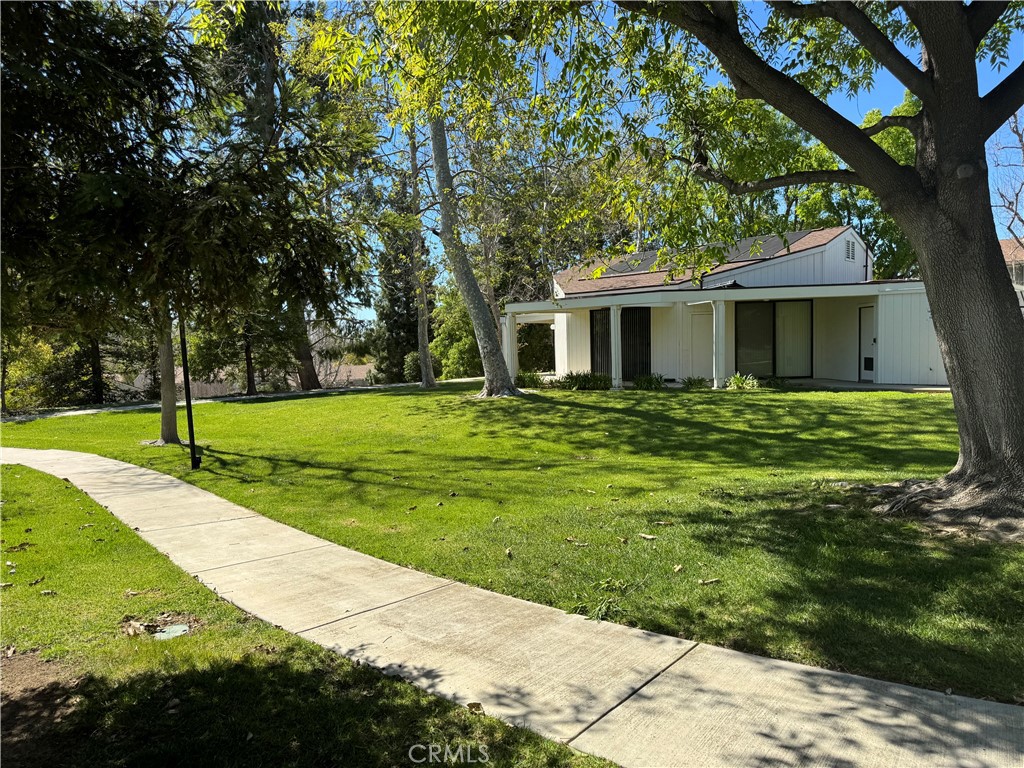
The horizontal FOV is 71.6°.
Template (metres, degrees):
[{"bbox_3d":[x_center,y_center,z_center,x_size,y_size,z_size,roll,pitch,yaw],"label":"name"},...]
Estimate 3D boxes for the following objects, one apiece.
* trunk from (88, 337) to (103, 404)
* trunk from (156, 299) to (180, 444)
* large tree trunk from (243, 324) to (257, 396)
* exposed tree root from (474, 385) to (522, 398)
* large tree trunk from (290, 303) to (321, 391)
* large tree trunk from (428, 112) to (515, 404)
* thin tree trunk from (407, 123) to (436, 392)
[{"bbox_3d":[-12.281,-0.398,20.934,0.380,2.050,0.380,-3,4,-30],"label":"trunk"},{"bbox_3d":[-6.104,-0.222,12.617,0.400,2.600,0.380,-3,4,-26],"label":"trunk"},{"bbox_3d":[-8.291,-0.742,22.426,0.400,2.300,0.380,-3,4,-20],"label":"large tree trunk"},{"bbox_3d":[-0.380,0.211,19.990,1.350,0.320,1.200,-1,4,0],"label":"exposed tree root"},{"bbox_3d":[-6.952,-1.263,23.904,0.920,3.000,0.800,-2,4,-16],"label":"large tree trunk"},{"bbox_3d":[-1.071,-3.547,19.754,2.200,7.700,1.200,-1,4,0],"label":"large tree trunk"},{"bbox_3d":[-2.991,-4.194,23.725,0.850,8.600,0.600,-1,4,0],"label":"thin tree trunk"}]

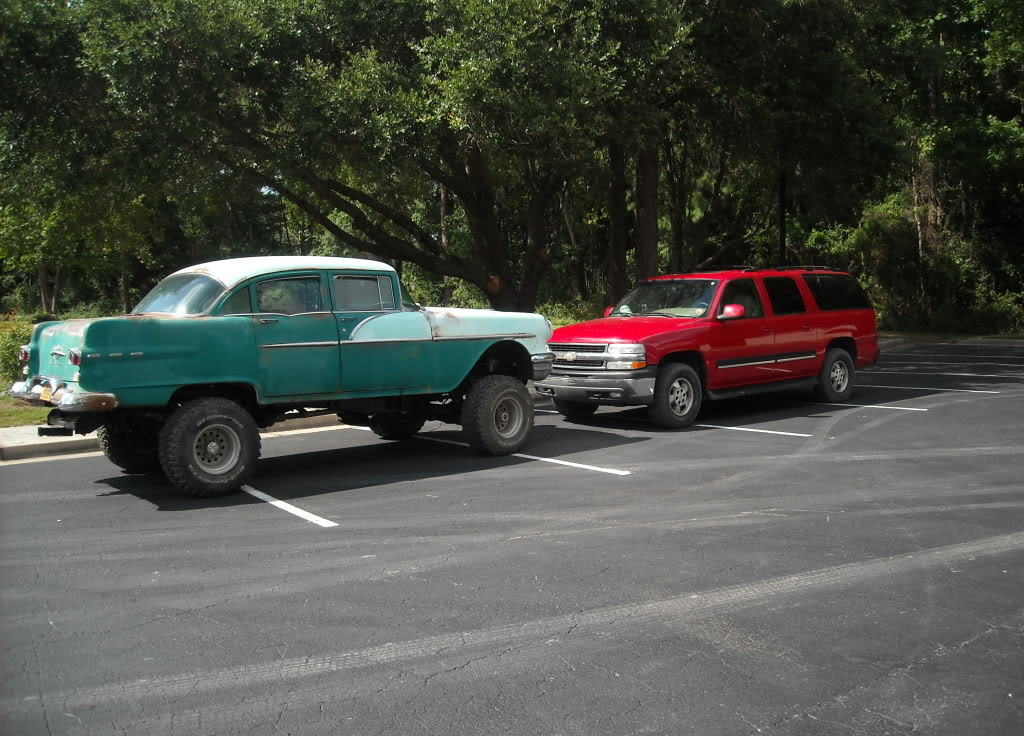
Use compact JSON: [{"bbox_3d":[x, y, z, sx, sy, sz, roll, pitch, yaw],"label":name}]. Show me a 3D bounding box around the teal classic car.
[{"bbox_3d":[-2.045,-0.050,10.513,5.210,2.100,1.950,-5,5,-35],"label":"teal classic car"}]

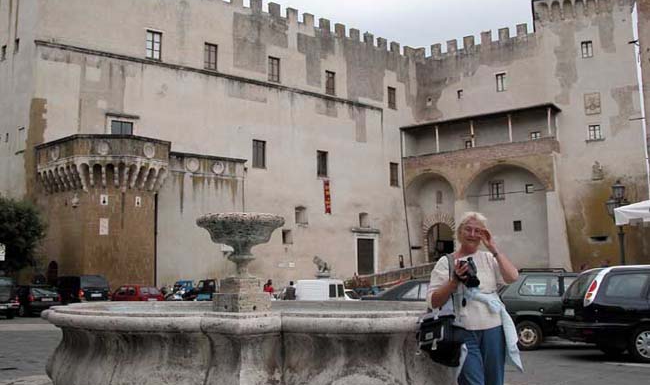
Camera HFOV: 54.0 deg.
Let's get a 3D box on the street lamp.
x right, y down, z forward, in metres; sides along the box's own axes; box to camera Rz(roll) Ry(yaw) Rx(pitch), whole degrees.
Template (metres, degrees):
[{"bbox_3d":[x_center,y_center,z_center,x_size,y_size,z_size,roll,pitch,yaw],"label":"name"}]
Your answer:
[{"bbox_3d":[9.899,2.018,21.142,0.800,4.896,0.750,-3,-9,20],"label":"street lamp"}]

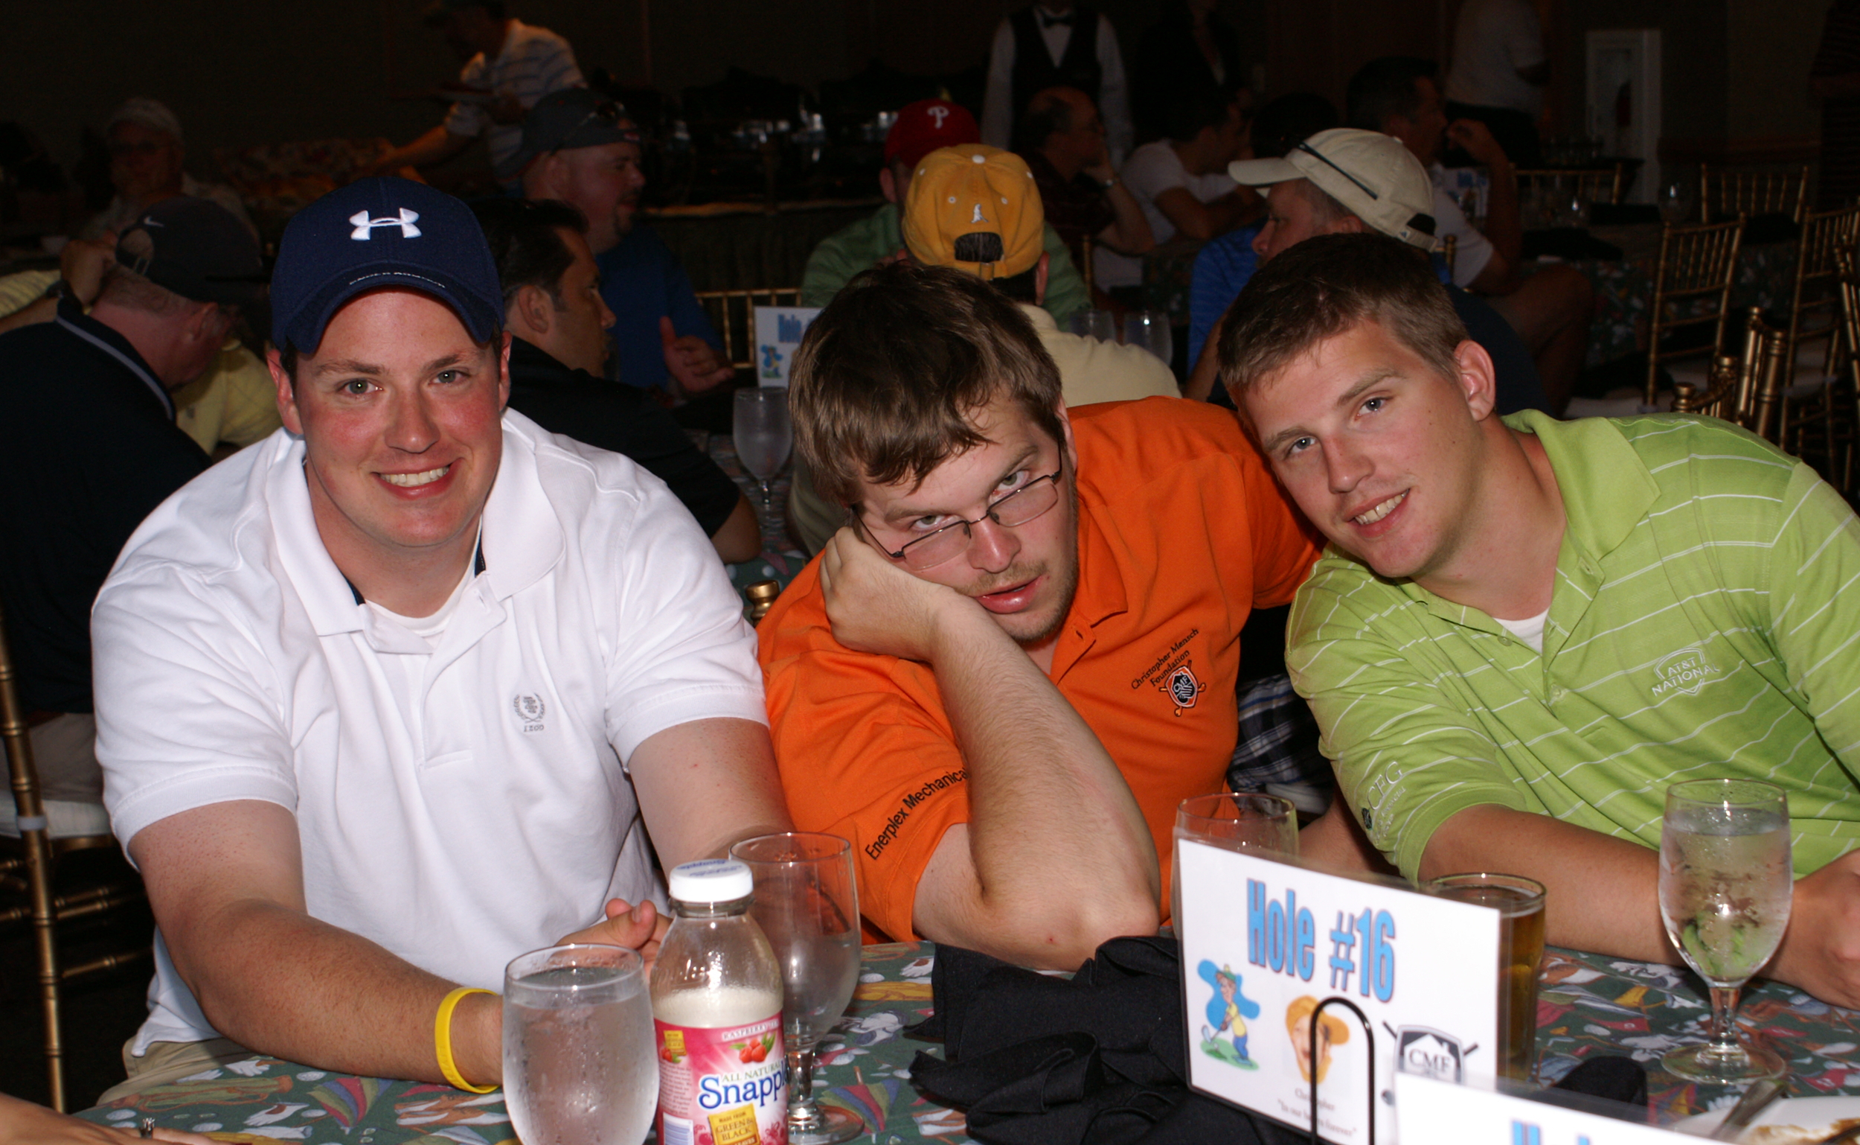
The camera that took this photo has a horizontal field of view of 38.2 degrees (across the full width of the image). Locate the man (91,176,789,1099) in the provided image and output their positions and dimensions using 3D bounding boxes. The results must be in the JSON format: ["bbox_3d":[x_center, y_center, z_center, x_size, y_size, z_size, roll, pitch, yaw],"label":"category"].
[{"bbox_3d":[-0.353,0.358,1.988,0.550,1.290,0.760,-5,11,-14],"label":"man"}]

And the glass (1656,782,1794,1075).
[{"bbox_3d":[0.498,0.223,1.680,0.077,0.177,0.077,-2,11,0],"label":"glass"}]

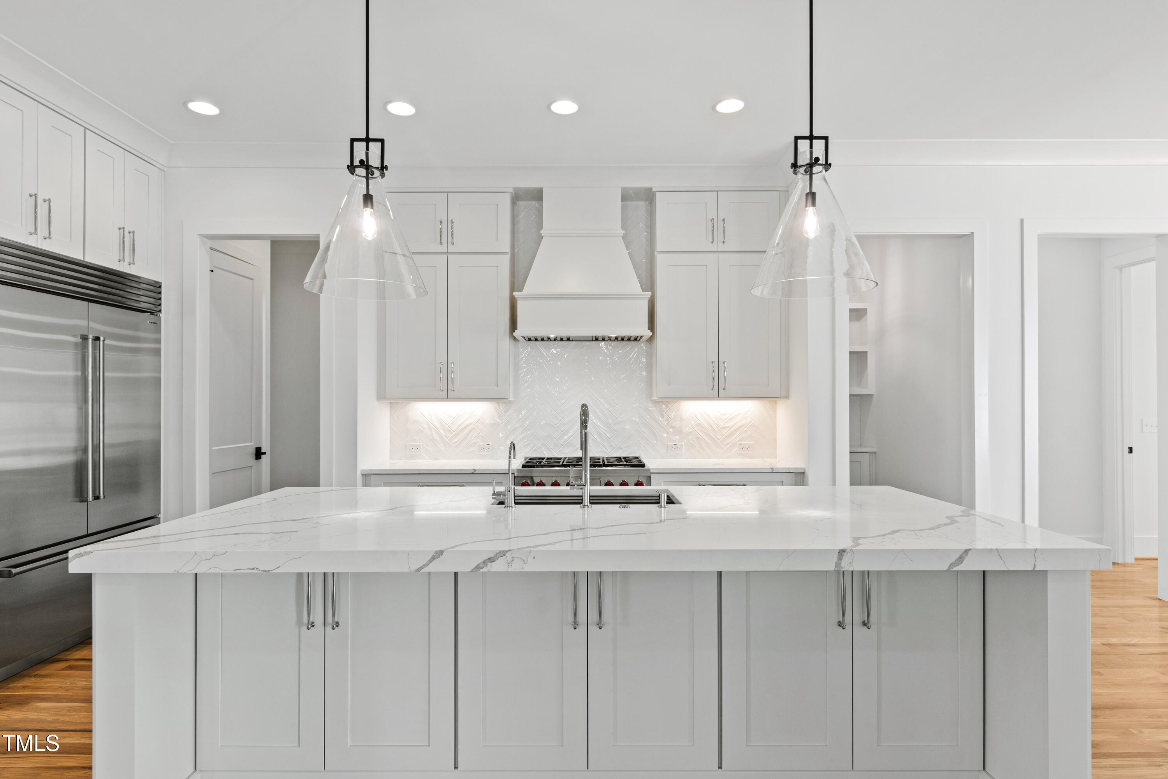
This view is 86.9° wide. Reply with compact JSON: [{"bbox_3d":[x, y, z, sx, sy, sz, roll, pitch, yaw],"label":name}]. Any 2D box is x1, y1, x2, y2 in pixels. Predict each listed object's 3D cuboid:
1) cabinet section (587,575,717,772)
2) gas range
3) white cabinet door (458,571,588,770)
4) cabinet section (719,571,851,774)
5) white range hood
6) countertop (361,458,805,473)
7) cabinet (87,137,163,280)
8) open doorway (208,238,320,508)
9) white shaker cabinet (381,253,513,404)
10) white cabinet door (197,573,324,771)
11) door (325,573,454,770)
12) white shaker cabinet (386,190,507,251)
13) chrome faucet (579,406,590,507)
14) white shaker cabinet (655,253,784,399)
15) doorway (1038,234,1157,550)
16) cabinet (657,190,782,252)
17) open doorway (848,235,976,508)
[{"bbox_3d":[0.247,0.962,2.194,0.462,0.765,0.028,0,-1,0],"label":"cabinet section"},{"bbox_3d":[-0.007,0.968,4.390,0.905,0.935,0.690,0,-1,0],"label":"gas range"},{"bbox_3d":[-0.214,0.940,2.155,0.454,0.782,0.024,0,-1,0],"label":"white cabinet door"},{"bbox_3d":[0.719,0.963,2.196,0.463,0.765,0.028,0,-1,0],"label":"cabinet section"},{"bbox_3d":[-0.011,-0.919,4.585,0.969,1.092,0.500,0,-1,0],"label":"white range hood"},{"bbox_3d":[-0.005,0.559,4.492,3.018,0.032,0.640,0,-1,0],"label":"countertop"},{"bbox_3d":[-3.099,-1.079,3.766,0.610,0.752,0.624,0,-1,0],"label":"cabinet"},{"bbox_3d":[-2.167,0.210,4.160,0.821,2.468,0.140,0,-1,0],"label":"open doorway"},{"bbox_3d":[-0.974,-0.443,4.532,0.913,1.039,0.335,0,-1,0],"label":"white shaker cabinet"},{"bbox_3d":[-1.141,0.961,2.189,0.448,0.764,0.028,0,-1,0],"label":"white cabinet door"},{"bbox_3d":[-0.685,0.961,2.191,0.454,0.765,0.028,0,-1,0],"label":"door"},{"bbox_3d":[-0.995,-1.212,4.667,0.908,0.448,0.340,0,-1,0],"label":"white shaker cabinet"},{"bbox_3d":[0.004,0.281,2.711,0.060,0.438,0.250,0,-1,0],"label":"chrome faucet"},{"bbox_3d":[0.961,-0.448,4.539,0.920,1.038,0.335,0,-1,0],"label":"white shaker cabinet"},{"bbox_3d":[3.470,0.199,4.178,0.904,2.468,0.140,0,-1,0],"label":"doorway"},{"bbox_3d":[0.958,-1.189,4.552,0.906,0.450,0.335,0,-1,0],"label":"cabinet"},{"bbox_3d":[2.180,0.201,4.174,0.832,2.468,0.140,0,-1,0],"label":"open doorway"}]

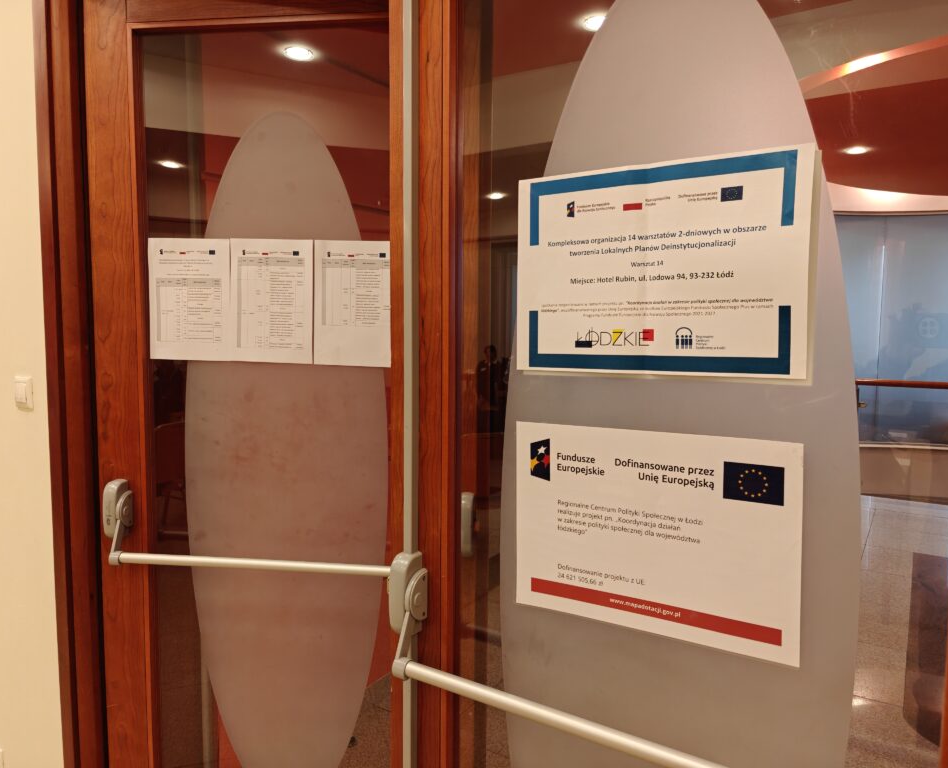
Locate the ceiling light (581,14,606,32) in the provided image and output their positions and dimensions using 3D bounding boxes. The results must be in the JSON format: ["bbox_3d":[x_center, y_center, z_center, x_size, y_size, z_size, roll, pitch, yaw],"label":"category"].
[{"bbox_3d":[0.659,-1.895,3.572,0.175,0.040,0.175,0,4,0],"label":"ceiling light"}]

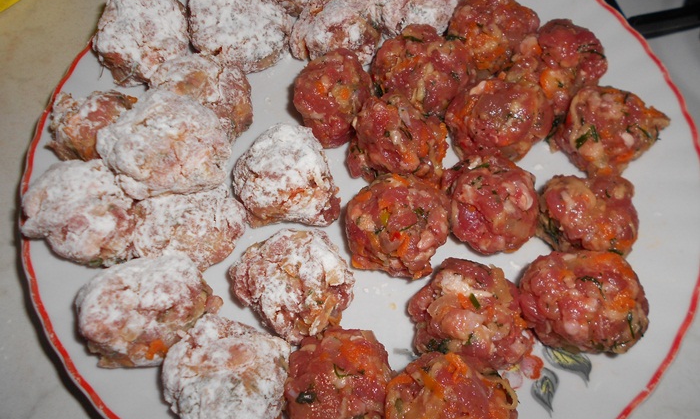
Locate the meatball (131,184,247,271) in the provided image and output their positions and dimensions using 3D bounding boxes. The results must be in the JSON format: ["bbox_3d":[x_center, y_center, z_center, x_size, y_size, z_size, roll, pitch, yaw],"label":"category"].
[{"bbox_3d":[-0.059,0.005,0.195,0.042,0.035,0.036,-3,64,0],"label":"meatball"}]

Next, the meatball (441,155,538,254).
[{"bbox_3d":[0.052,-0.002,0.197,0.035,0.033,0.037,-3,64,0],"label":"meatball"}]

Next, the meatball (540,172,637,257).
[{"bbox_3d":[0.087,0.002,0.194,0.035,0.031,0.034,-3,64,0],"label":"meatball"}]

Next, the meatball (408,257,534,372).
[{"bbox_3d":[0.041,0.036,0.179,0.042,0.037,0.040,-3,64,0],"label":"meatball"}]

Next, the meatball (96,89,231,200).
[{"bbox_3d":[-0.069,-0.024,0.197,0.048,0.040,0.041,-3,64,0],"label":"meatball"}]

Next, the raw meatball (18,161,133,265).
[{"bbox_3d":[-0.101,0.001,0.198,0.040,0.036,0.041,-4,63,0],"label":"raw meatball"}]

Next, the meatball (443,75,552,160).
[{"bbox_3d":[0.062,-0.038,0.218,0.043,0.035,0.037,-3,64,0],"label":"meatball"}]

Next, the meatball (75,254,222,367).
[{"bbox_3d":[-0.069,0.035,0.183,0.049,0.038,0.037,-22,65,-9],"label":"meatball"}]

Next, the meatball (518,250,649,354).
[{"bbox_3d":[0.080,0.032,0.181,0.042,0.034,0.036,-4,63,0],"label":"meatball"}]

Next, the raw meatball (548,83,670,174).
[{"bbox_3d":[0.101,-0.031,0.205,0.043,0.035,0.035,-3,64,0],"label":"raw meatball"}]

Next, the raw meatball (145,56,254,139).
[{"bbox_3d":[-0.064,-0.048,0.226,0.043,0.037,0.040,-3,64,0],"label":"raw meatball"}]

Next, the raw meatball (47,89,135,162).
[{"bbox_3d":[-0.106,-0.034,0.219,0.035,0.029,0.032,-4,63,0],"label":"raw meatball"}]

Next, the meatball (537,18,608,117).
[{"bbox_3d":[0.092,-0.061,0.229,0.037,0.038,0.045,-4,63,0],"label":"meatball"}]

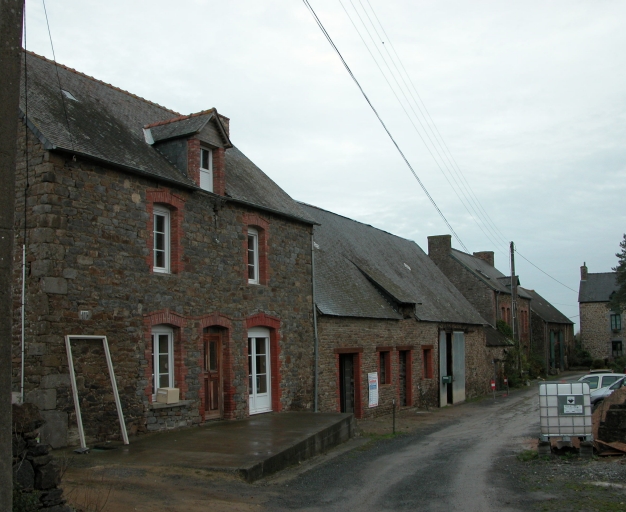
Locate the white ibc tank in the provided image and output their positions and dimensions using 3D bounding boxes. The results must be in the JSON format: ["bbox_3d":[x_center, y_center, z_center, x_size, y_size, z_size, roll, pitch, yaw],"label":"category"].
[{"bbox_3d":[5.194,3.139,14.284,1.000,1.130,1.150,-3,-8,15],"label":"white ibc tank"}]

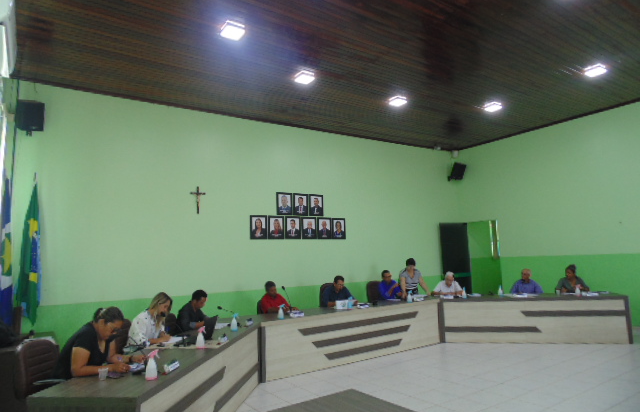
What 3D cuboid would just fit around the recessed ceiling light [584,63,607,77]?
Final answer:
[{"bbox_3d":[4.463,-2.189,6.580,0.240,0.050,0.240,3,-9,-33],"label":"recessed ceiling light"}]

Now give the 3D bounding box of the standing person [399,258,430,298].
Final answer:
[{"bbox_3d":[1.899,1.808,8.194,0.580,1.510,0.500,-3,-8,2],"label":"standing person"}]

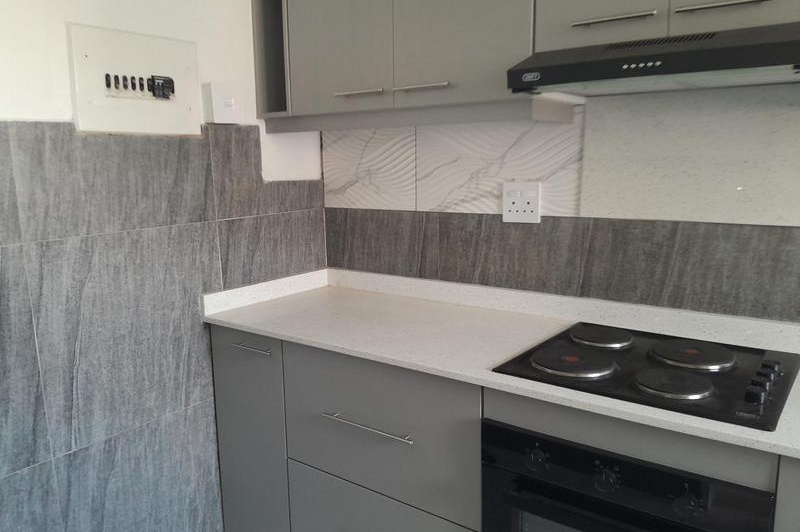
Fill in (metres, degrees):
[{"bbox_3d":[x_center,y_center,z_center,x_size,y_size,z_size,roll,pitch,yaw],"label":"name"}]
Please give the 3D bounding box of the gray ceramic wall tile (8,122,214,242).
[{"bbox_3d":[-0.803,-0.261,1.769,0.010,0.314,0.598,6,12,36],"label":"gray ceramic wall tile"}]

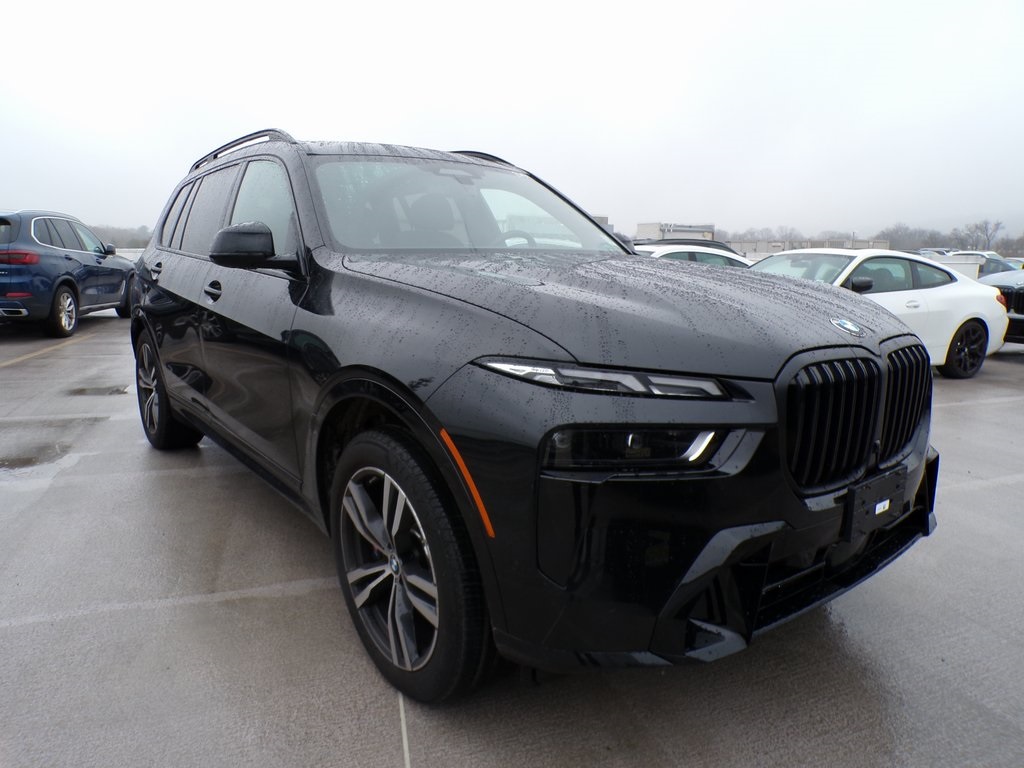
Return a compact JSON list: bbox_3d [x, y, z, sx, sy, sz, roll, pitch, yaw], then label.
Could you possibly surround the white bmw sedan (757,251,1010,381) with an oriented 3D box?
[{"bbox_3d":[3.423,-0.822,7.984,4.768,1.388,1.852,-4,12,-24],"label":"white bmw sedan"}]

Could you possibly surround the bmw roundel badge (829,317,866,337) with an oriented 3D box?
[{"bbox_3d":[0.897,-0.152,1.894,0.094,0.015,0.094,-8,40,-37],"label":"bmw roundel badge"}]

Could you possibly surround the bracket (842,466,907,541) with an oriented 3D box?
[{"bbox_3d":[0.964,0.313,1.890,0.295,0.152,0.038,-8,14,-37],"label":"bracket"}]

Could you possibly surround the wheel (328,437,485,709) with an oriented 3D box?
[{"bbox_3d":[-0.266,0.521,2.150,0.285,0.780,0.780,-8,14,-37],"label":"wheel"}]

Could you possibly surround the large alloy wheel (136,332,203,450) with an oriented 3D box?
[{"bbox_3d":[-2.174,0.020,4.548,0.290,0.780,0.780,-8,14,-37],"label":"large alloy wheel"}]

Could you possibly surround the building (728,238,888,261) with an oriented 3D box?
[{"bbox_3d":[36.749,-15.679,88.000,20.000,4.500,8.000,2,11,5],"label":"building"}]

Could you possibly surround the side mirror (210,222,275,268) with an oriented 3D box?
[{"bbox_3d":[-0.973,-0.511,2.622,0.230,0.165,0.170,-8,14,-37],"label":"side mirror"}]

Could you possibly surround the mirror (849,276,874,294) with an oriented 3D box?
[{"bbox_3d":[3.346,-0.958,6.859,0.140,0.150,0.200,-4,12,-24],"label":"mirror"}]

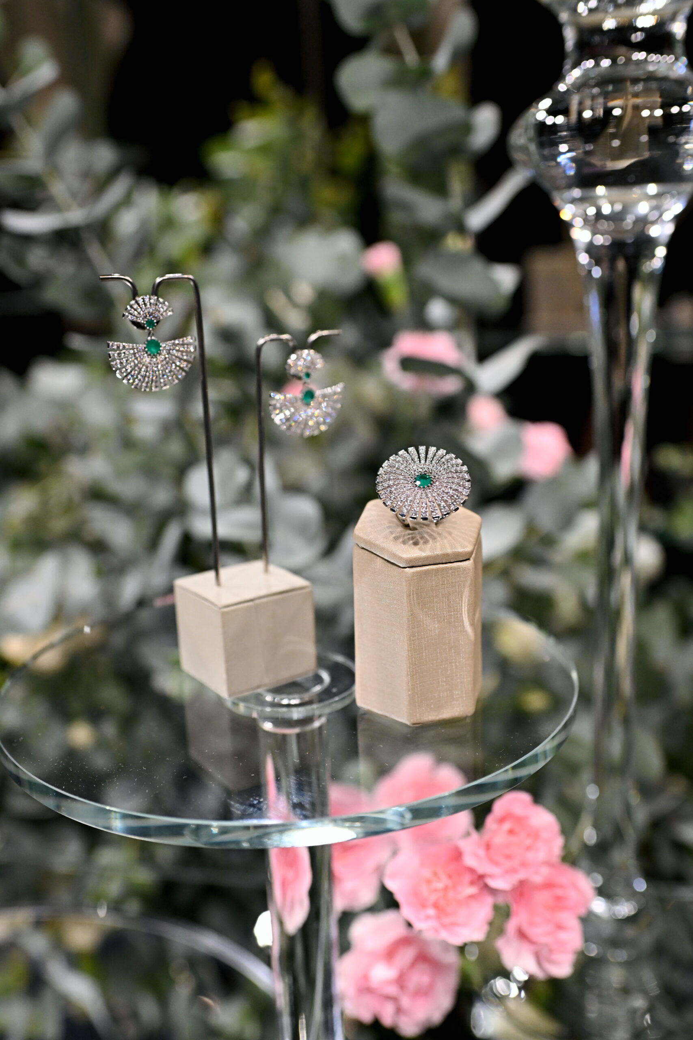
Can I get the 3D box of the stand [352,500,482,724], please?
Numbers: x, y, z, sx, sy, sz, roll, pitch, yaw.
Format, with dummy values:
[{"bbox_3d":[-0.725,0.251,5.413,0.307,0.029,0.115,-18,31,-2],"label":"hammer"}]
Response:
[{"bbox_3d":[0.032,0.037,0.432,0.057,0.085,0.048,-6,15,-14],"label":"stand"}]

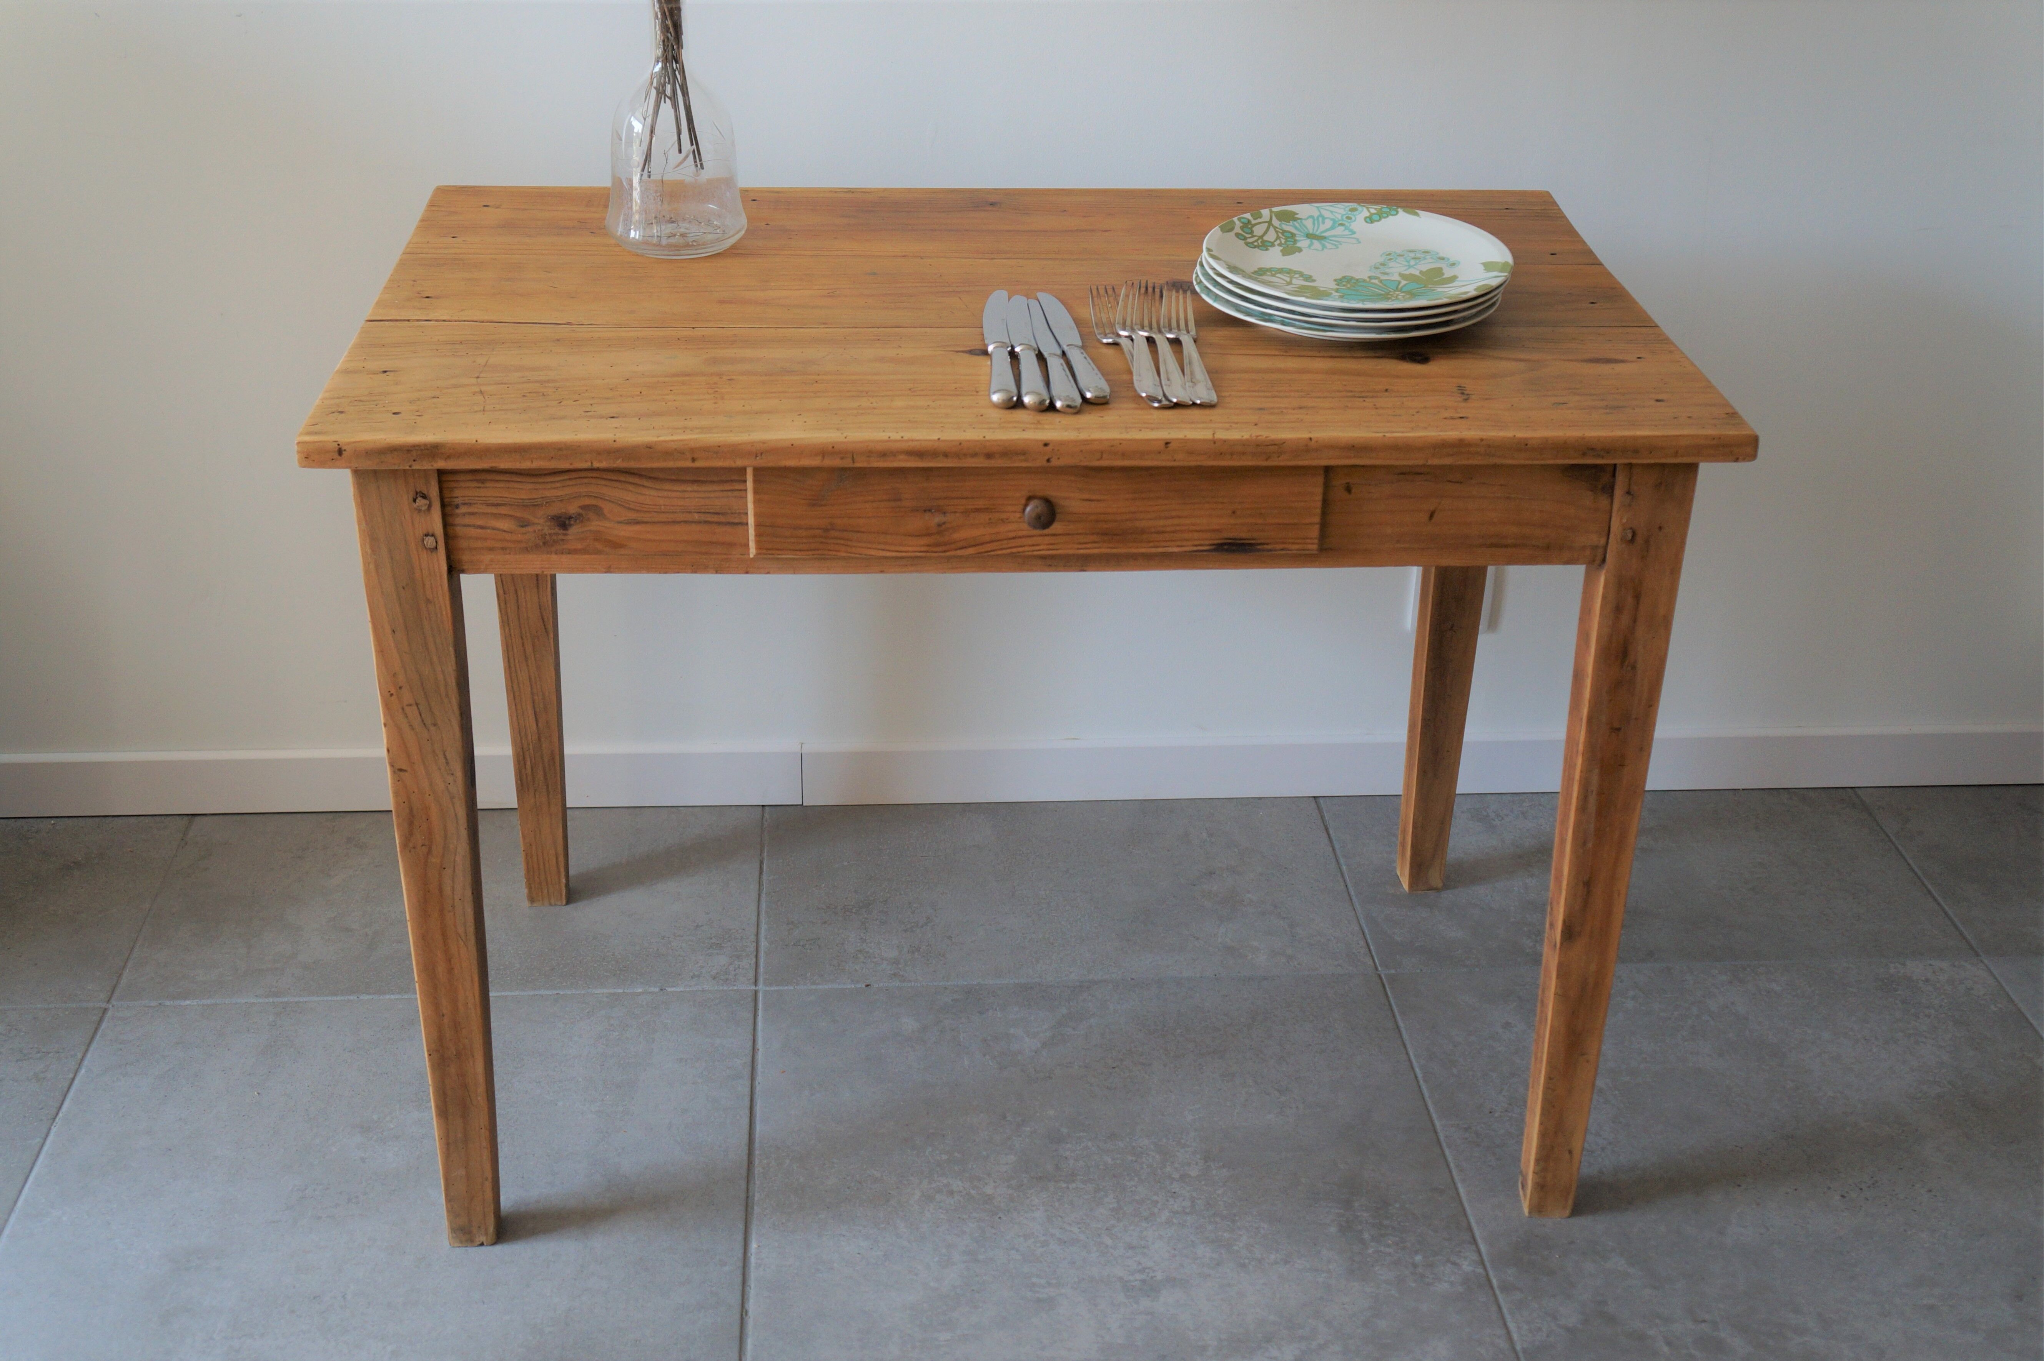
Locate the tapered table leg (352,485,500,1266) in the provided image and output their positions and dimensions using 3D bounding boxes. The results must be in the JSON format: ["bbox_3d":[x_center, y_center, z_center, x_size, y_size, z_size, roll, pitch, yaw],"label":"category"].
[{"bbox_3d":[-0.436,0.144,1.682,0.061,0.709,0.057,-1,30,-4],"label":"tapered table leg"}]

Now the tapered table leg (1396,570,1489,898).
[{"bbox_3d":[0.415,-0.093,2.140,0.061,0.709,0.057,-1,30,-4],"label":"tapered table leg"}]

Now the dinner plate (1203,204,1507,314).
[{"bbox_3d":[0.260,-0.321,1.713,0.235,0.021,0.235,1,29,-1],"label":"dinner plate"}]

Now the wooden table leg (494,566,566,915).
[{"bbox_3d":[-0.464,-0.084,2.085,0.061,0.709,0.057,-1,30,-4],"label":"wooden table leg"}]

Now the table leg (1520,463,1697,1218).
[{"bbox_3d":[0.443,0.135,1.736,0.061,0.709,0.057,-1,30,-4],"label":"table leg"}]

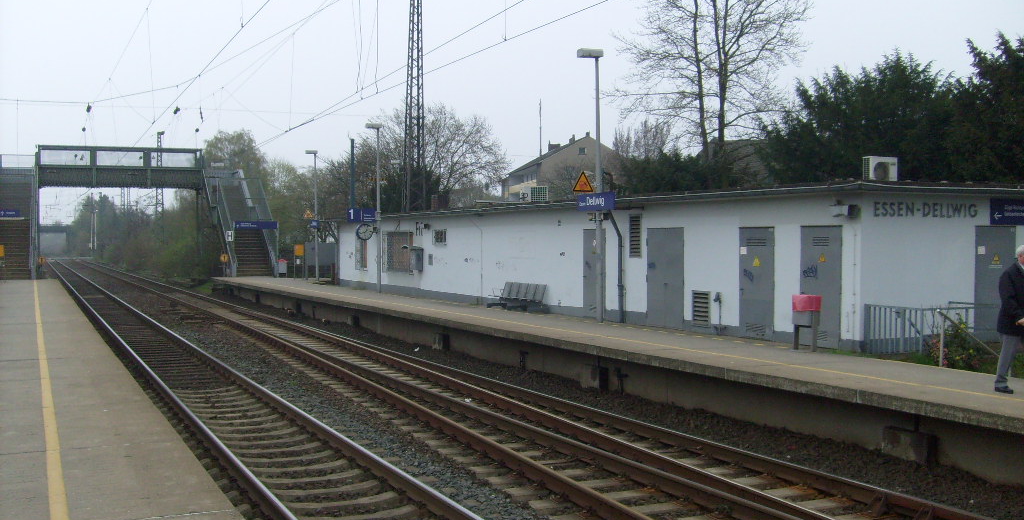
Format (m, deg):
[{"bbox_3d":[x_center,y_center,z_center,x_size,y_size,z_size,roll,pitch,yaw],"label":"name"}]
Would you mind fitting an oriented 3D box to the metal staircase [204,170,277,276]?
[{"bbox_3d":[-15.826,-2.334,59.271,2.400,6.300,10.600,-1,1,-25],"label":"metal staircase"}]

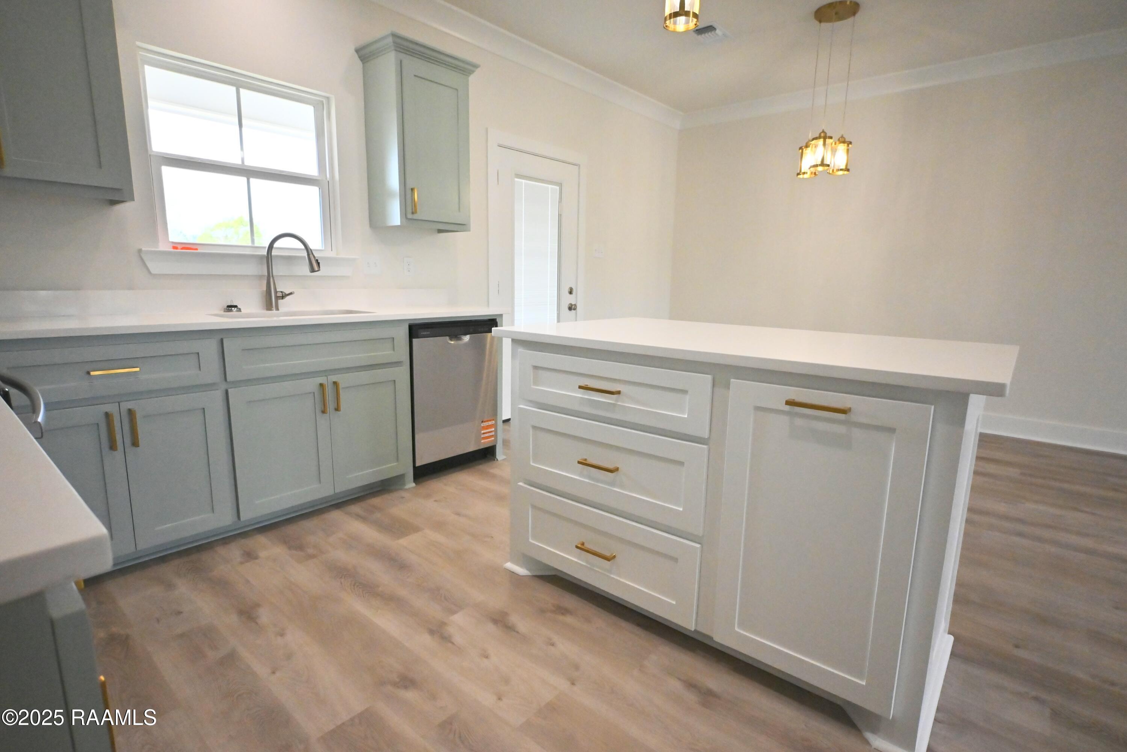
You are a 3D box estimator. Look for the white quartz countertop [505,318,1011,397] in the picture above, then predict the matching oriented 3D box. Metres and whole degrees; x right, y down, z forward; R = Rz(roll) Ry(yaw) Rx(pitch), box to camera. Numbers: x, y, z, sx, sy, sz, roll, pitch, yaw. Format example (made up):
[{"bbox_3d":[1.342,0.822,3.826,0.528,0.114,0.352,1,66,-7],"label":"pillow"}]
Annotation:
[{"bbox_3d":[0.619,-0.123,1.968,1.510,0.031,0.937,9,13,39],"label":"white quartz countertop"}]

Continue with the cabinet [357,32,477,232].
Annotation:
[{"bbox_3d":[-0.827,-1.342,3.294,0.353,0.960,0.590,9,13,39],"label":"cabinet"}]

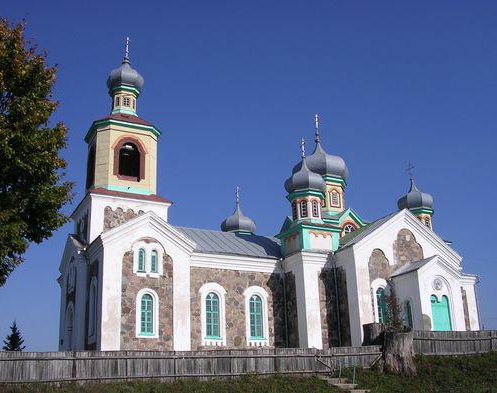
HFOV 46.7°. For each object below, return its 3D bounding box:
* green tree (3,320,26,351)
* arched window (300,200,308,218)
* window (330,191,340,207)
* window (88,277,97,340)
[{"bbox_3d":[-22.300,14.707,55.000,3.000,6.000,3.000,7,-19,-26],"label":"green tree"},{"bbox_3d":[4.112,0.922,42.646,0.522,1.278,0.135,-7,-18,16],"label":"arched window"},{"bbox_3d":[7.085,0.114,47.038,0.977,1.491,0.168,8,-21,-27],"label":"window"},{"bbox_3d":[-9.701,6.968,36.092,0.270,3.735,1.755,7,-19,-26],"label":"window"}]

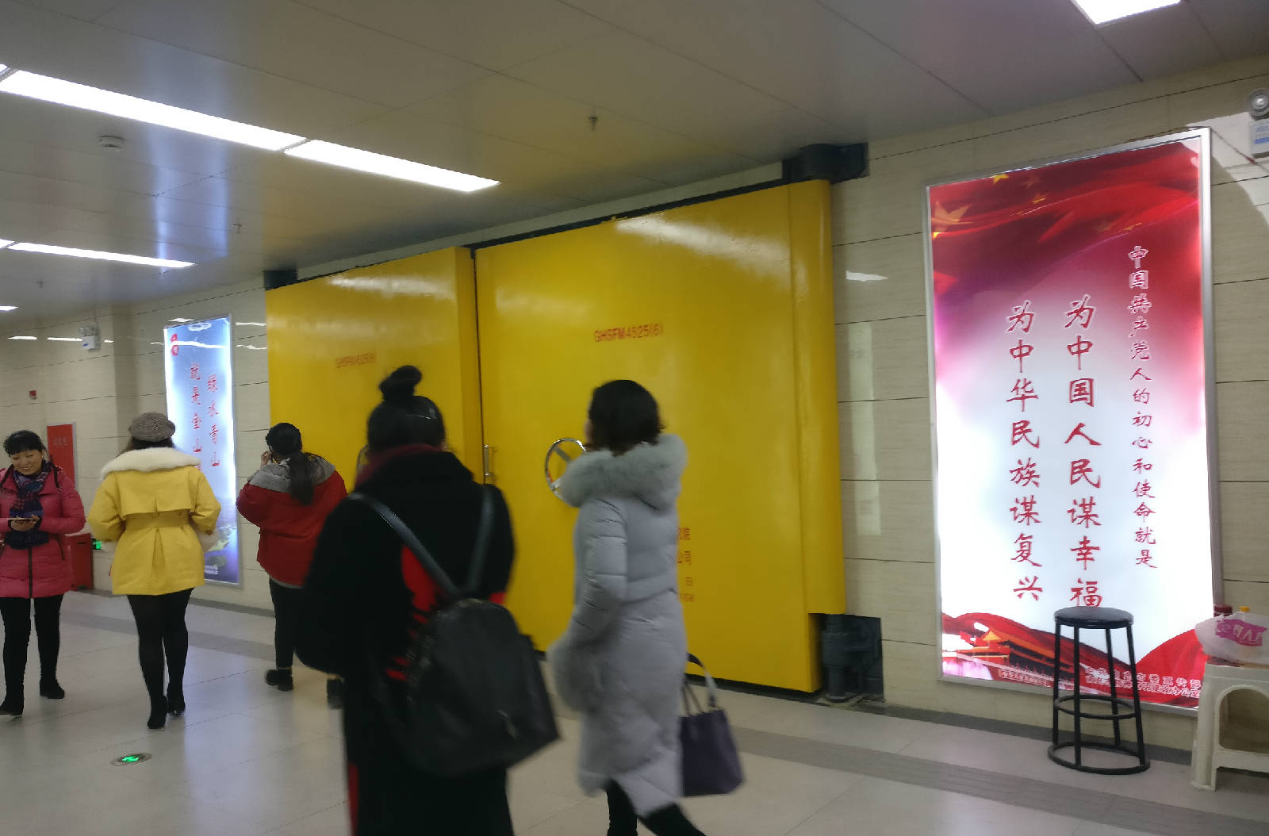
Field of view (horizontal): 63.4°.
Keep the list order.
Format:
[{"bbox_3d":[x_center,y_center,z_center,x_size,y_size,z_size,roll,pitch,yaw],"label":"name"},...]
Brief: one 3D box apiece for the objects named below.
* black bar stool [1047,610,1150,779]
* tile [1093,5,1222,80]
[{"bbox_3d":[1.903,1.103,4.230,0.381,0.600,0.381,-3,-1,38],"label":"black bar stool"},{"bbox_3d":[2.047,-1.456,3.974,0.300,0.025,0.800,-3,-1,38],"label":"tile"}]

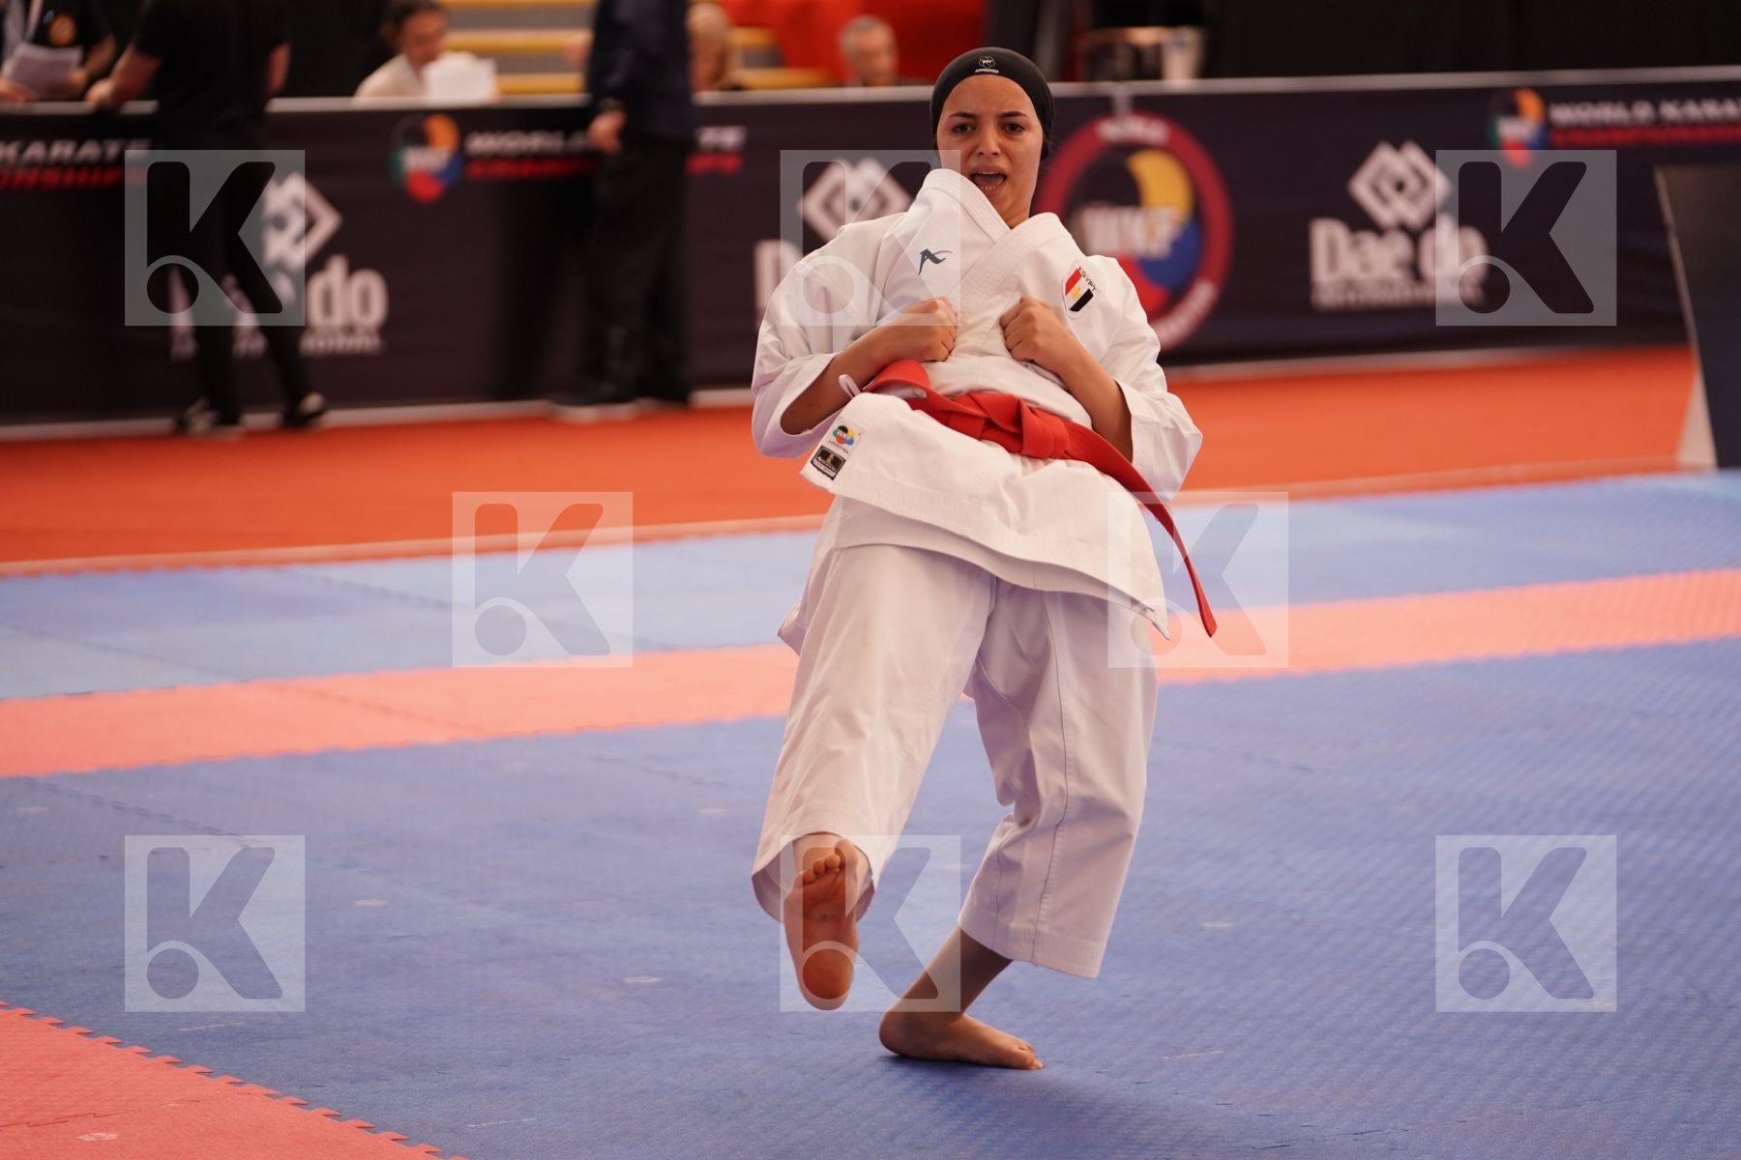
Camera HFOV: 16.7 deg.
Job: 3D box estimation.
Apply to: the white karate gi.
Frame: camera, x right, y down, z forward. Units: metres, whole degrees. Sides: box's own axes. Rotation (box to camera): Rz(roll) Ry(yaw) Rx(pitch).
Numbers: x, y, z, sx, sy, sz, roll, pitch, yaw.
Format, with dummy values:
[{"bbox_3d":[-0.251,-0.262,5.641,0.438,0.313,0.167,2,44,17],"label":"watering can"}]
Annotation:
[{"bbox_3d":[0.140,0.000,7.710,0.620,1.040,0.800,0,6,-5],"label":"white karate gi"}]

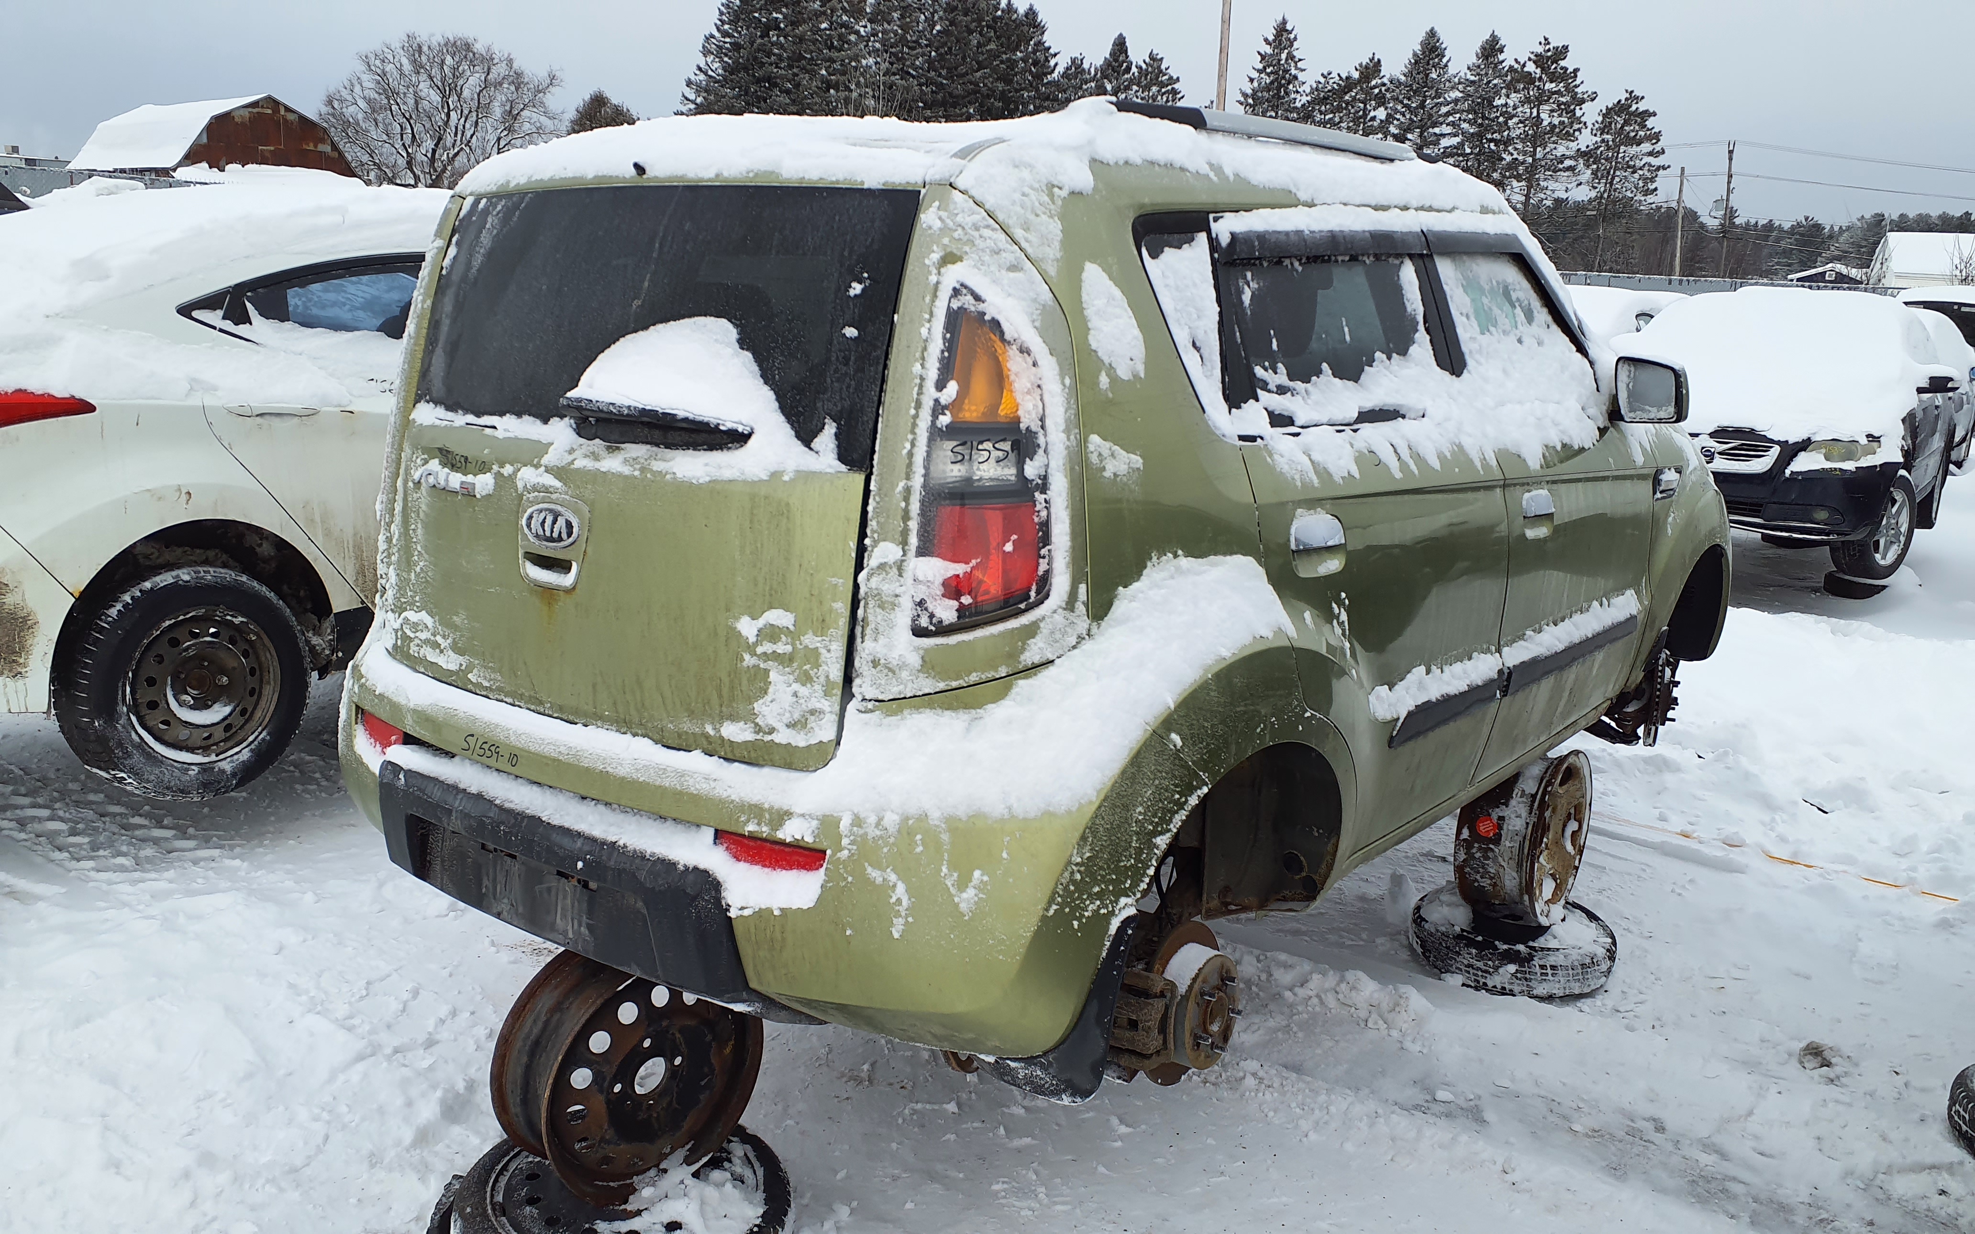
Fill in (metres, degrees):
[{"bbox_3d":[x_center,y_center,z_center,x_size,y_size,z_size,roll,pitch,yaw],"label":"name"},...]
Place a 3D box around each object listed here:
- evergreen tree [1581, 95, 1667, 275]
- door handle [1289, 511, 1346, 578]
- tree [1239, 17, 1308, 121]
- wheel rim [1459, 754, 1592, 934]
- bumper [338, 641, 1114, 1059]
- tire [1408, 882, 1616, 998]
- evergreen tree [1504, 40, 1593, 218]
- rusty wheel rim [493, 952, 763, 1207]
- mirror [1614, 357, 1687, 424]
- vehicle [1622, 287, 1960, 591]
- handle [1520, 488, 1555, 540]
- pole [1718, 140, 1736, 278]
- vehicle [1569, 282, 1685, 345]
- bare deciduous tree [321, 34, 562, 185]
[{"bbox_3d":[27.020,-16.866,62.454,4.200,10.970,4.200,5,13,22],"label":"evergreen tree"},{"bbox_3d":[0.517,-0.110,2.222,0.050,0.105,0.190,10,15,38],"label":"door handle"},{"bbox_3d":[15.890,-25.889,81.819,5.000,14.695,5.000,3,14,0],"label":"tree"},{"bbox_3d":[1.363,0.536,3.685,0.181,0.440,0.440,11,16,39],"label":"wheel rim"},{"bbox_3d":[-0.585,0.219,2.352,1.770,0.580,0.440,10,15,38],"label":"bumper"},{"bbox_3d":[1.380,0.844,3.830,0.520,0.135,0.520,3,14,0],"label":"tire"},{"bbox_3d":[30.507,-24.941,81.779,5.200,14.372,5.200,3,14,0],"label":"evergreen tree"},{"bbox_3d":[-0.593,0.741,2.423,0.175,0.416,0.416,16,19,42],"label":"rusty wheel rim"},{"bbox_3d":[1.522,-0.510,3.337,0.200,0.160,0.130,10,15,38],"label":"mirror"},{"bbox_3d":[5.118,-1.292,9.357,1.840,1.580,4.450,9,15,36],"label":"vehicle"},{"bbox_3d":[1.157,-0.216,3.060,0.055,0.100,0.190,14,17,37],"label":"handle"},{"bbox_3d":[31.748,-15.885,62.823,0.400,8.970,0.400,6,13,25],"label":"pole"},{"bbox_3d":[5.300,-2.194,13.300,1.800,1.600,4.400,14,18,37],"label":"vehicle"},{"bbox_3d":[-30.148,-26.575,81.426,13.300,11.519,13.000,3,14,0],"label":"bare deciduous tree"}]

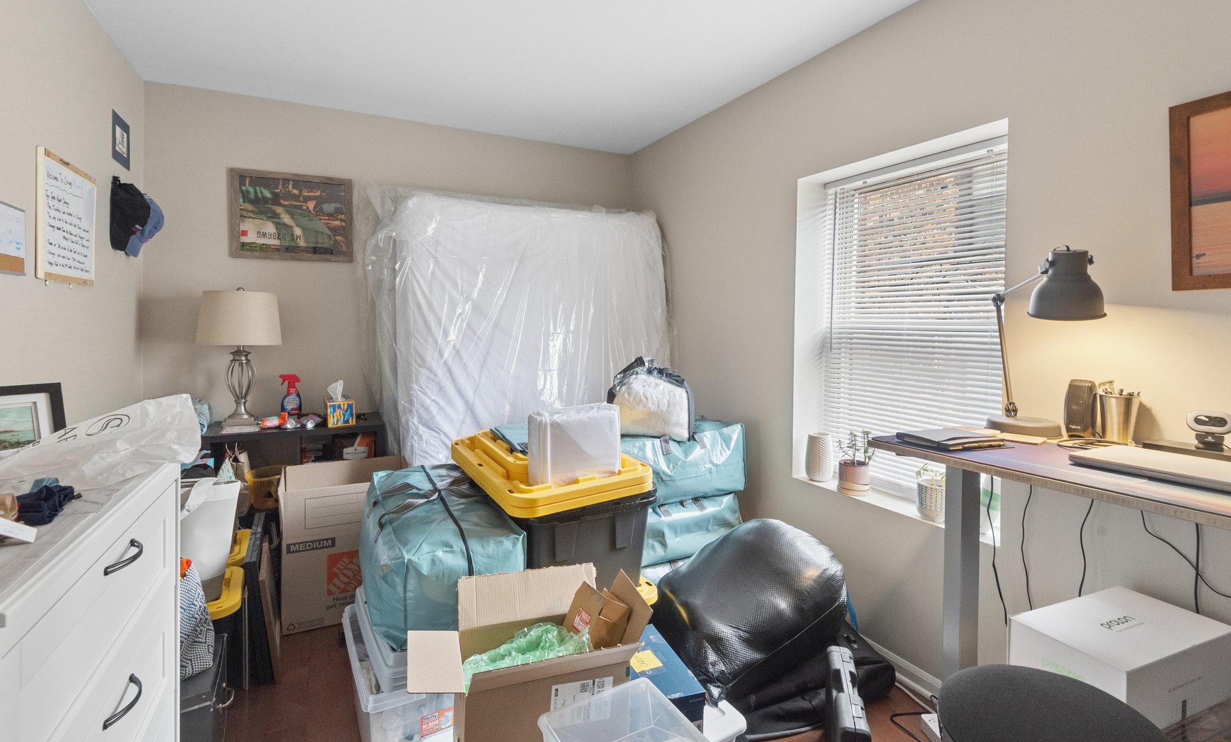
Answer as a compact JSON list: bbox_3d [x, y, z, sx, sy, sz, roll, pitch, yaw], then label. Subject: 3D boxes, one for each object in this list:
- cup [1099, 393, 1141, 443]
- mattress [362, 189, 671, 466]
[{"bbox_3d":[1.206,0.113,1.309,0.080,0.117,0.080,-2,4,-28],"label":"cup"},{"bbox_3d":[-0.433,0.035,3.150,1.530,1.960,0.290,-2,1,-26],"label":"mattress"}]

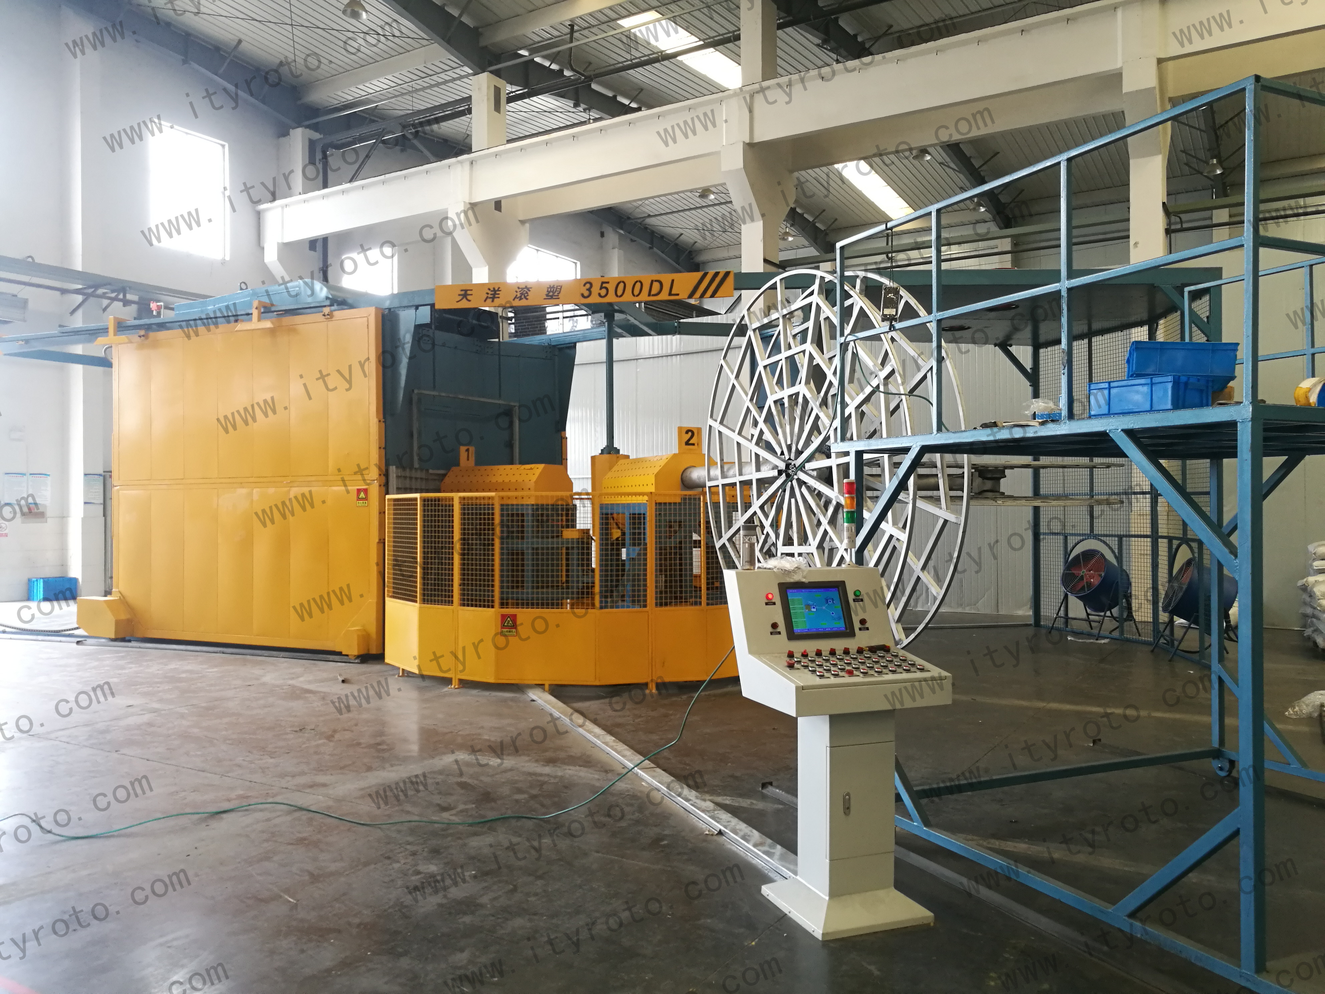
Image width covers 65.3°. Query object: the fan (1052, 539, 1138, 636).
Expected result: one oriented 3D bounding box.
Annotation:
[{"bbox_3d":[5.210,1.081,12.460,0.790,1.160,0.740,0,0,-29],"label":"fan"}]

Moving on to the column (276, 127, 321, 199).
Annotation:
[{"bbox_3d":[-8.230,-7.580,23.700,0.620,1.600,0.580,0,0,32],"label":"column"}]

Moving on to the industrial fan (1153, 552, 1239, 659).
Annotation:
[{"bbox_3d":[5.525,1.069,10.610,0.790,1.160,0.740,0,0,9],"label":"industrial fan"}]

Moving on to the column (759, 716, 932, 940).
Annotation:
[{"bbox_3d":[0.714,1.199,4.046,0.470,0.820,0.480,0,0,-20],"label":"column"}]

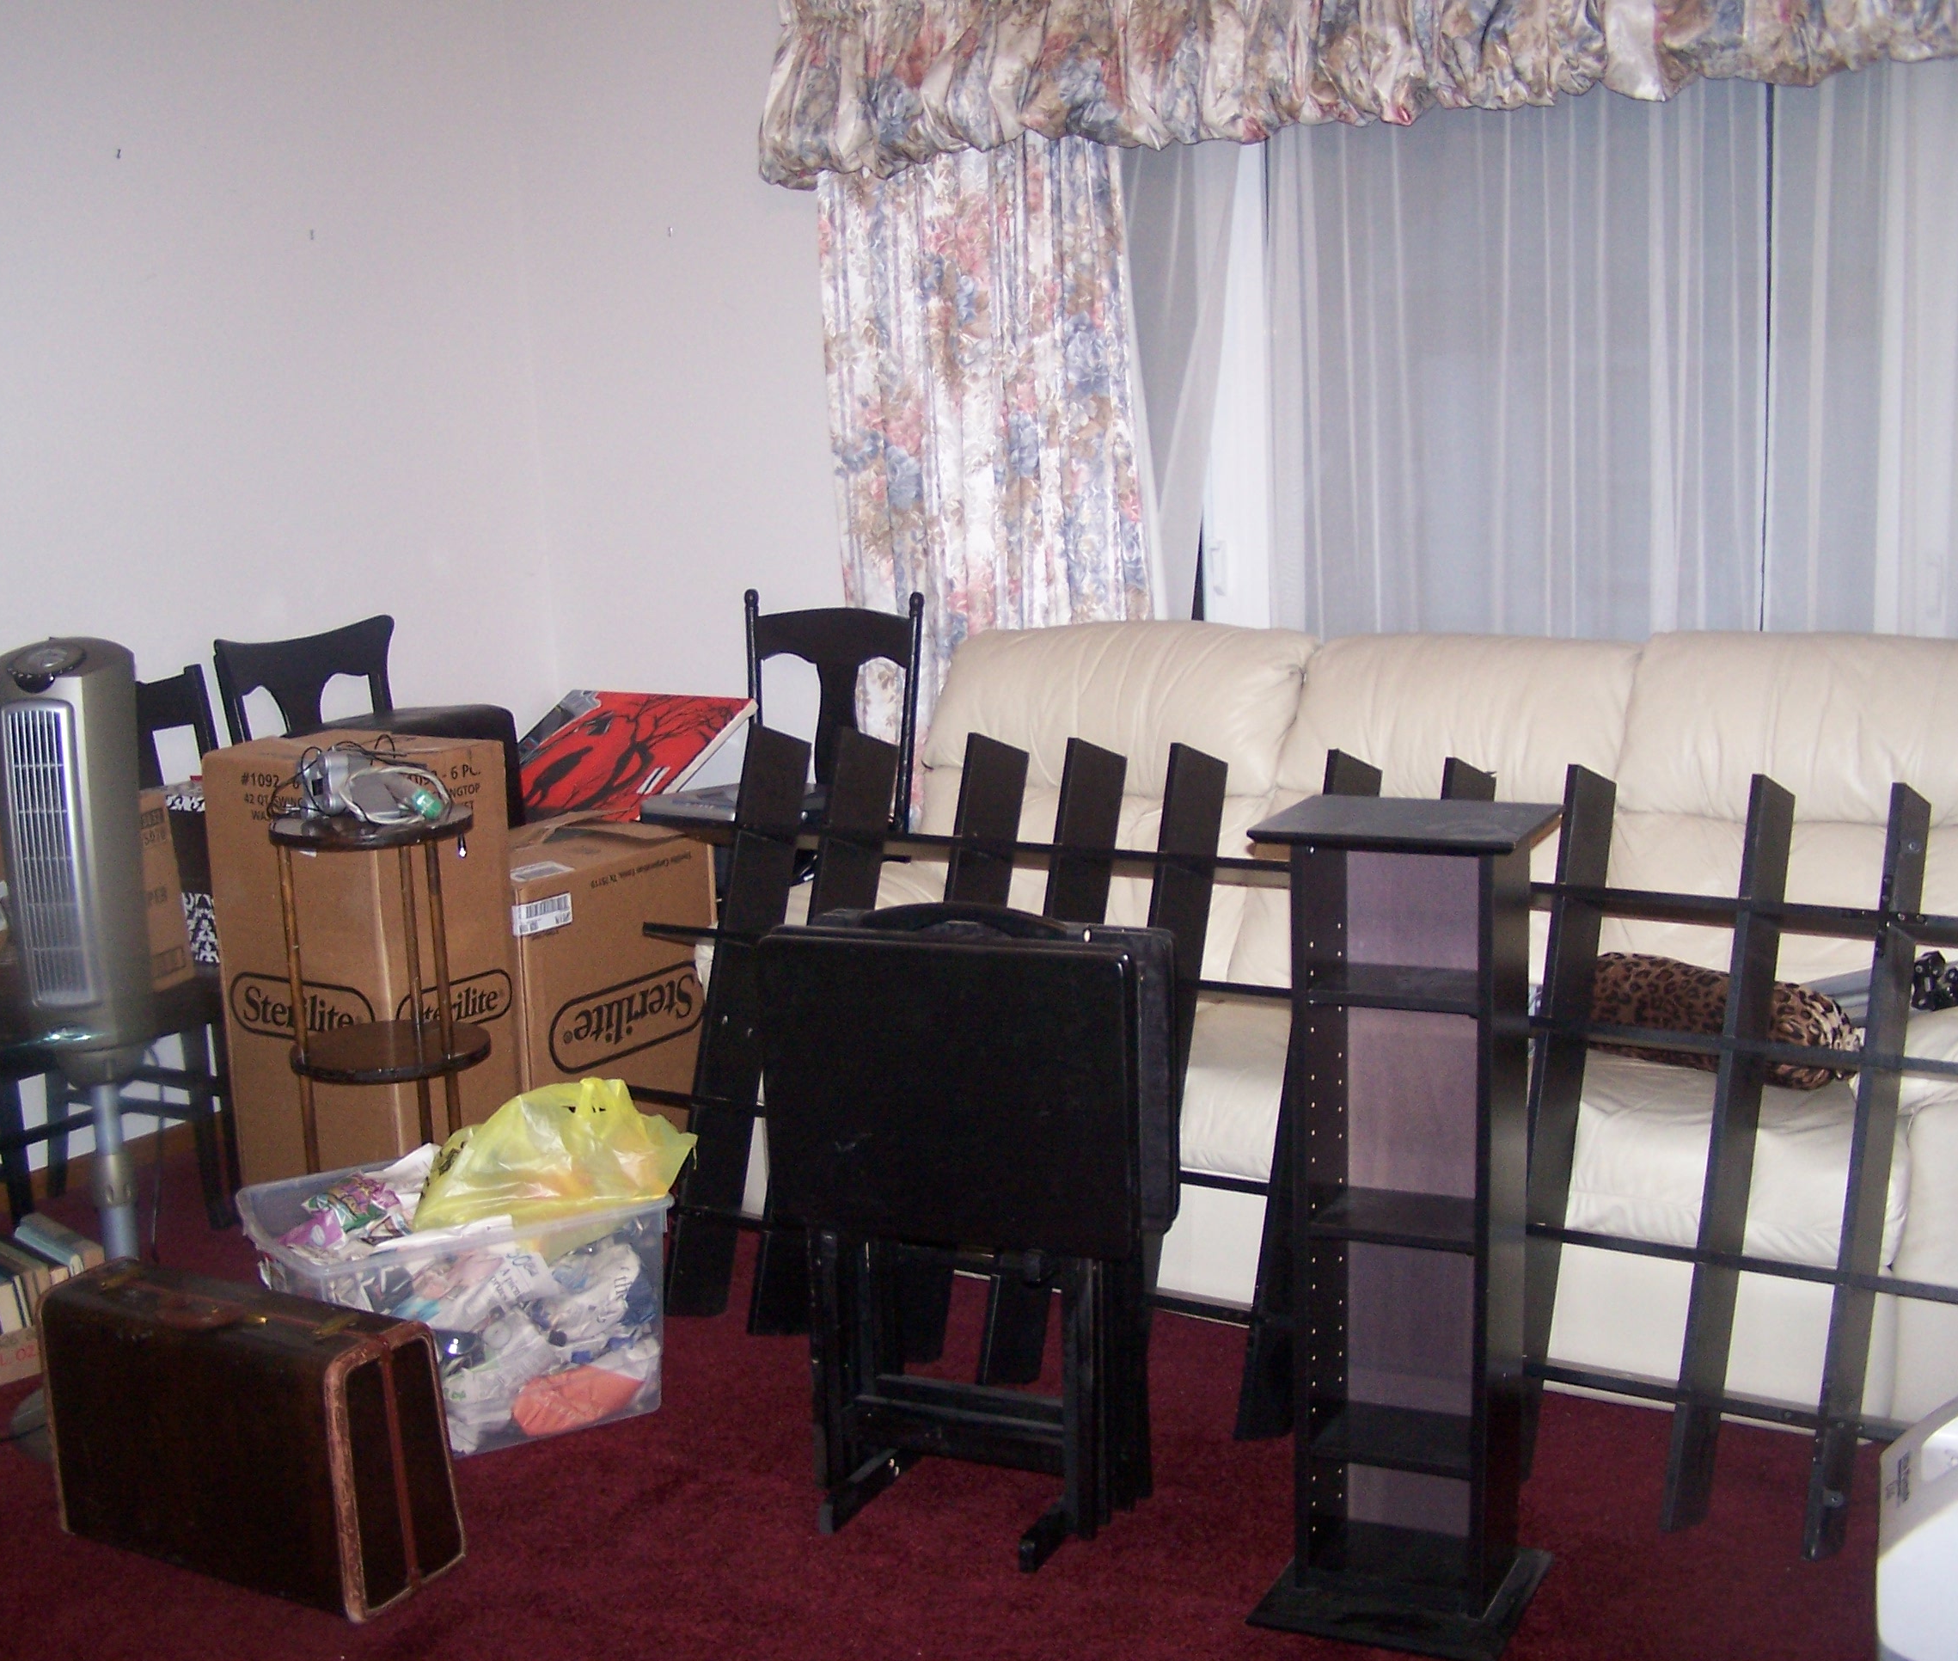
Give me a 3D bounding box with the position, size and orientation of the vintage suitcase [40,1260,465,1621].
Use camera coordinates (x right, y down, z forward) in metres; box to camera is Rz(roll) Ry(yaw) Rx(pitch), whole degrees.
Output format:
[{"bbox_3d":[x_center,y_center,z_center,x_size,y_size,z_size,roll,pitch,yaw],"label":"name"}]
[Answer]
[{"bbox_3d":[-0.897,0.724,2.977,0.505,0.328,0.182,4,12,30],"label":"vintage suitcase"}]

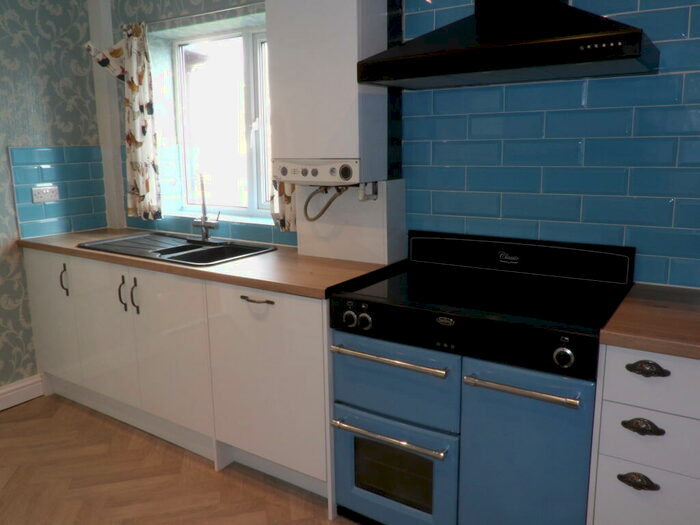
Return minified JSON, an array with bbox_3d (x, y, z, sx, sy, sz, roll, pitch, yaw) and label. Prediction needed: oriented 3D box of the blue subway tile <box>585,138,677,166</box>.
[{"bbox_3d":[0.962,-0.377,1.940,0.300,0.100,0.010,6,13,34],"label":"blue subway tile"}]

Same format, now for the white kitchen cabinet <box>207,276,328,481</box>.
[{"bbox_3d":[-0.176,0.399,2.441,0.595,0.713,0.580,6,13,34],"label":"white kitchen cabinet"}]

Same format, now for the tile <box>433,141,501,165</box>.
[{"bbox_3d":[0.470,-0.436,2.268,0.300,0.100,0.010,6,13,34],"label":"tile"}]

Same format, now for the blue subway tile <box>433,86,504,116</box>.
[{"bbox_3d":[0.466,-0.635,2.229,0.300,0.100,0.010,6,13,34],"label":"blue subway tile"}]

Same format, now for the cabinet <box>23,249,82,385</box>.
[{"bbox_3d":[-1.465,0.250,3.330,0.463,0.724,0.571,7,14,32],"label":"cabinet"}]

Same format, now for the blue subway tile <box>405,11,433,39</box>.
[{"bbox_3d":[0.286,-0.975,2.343,0.135,0.100,0.010,6,13,32],"label":"blue subway tile"}]

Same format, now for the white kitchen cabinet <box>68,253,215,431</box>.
[{"bbox_3d":[-0.851,0.321,2.894,1.002,0.713,0.580,6,13,34],"label":"white kitchen cabinet"}]

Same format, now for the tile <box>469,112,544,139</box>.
[{"bbox_3d":[0.611,-0.533,2.227,0.300,0.100,0.010,6,13,32],"label":"tile"}]

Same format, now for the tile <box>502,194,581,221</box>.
[{"bbox_3d":[0.728,-0.210,2.167,0.296,0.099,0.010,7,14,32],"label":"tile"}]

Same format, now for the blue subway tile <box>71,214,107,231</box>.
[{"bbox_3d":[-1.611,-0.244,3.511,0.010,0.100,0.244,6,13,32],"label":"blue subway tile"}]

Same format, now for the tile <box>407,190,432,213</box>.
[{"bbox_3d":[0.297,-0.263,2.486,0.135,0.100,0.010,6,13,32],"label":"tile"}]

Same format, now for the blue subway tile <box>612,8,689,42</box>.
[{"bbox_3d":[0.951,-0.770,1.867,0.300,0.100,0.010,6,13,34],"label":"blue subway tile"}]

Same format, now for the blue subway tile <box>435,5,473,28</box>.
[{"bbox_3d":[0.459,-0.930,2.173,0.300,0.100,0.010,6,13,34],"label":"blue subway tile"}]

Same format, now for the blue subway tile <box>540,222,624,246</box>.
[{"bbox_3d":[0.875,-0.099,2.149,0.300,0.100,0.010,6,13,32],"label":"blue subway tile"}]

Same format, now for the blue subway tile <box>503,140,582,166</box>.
[{"bbox_3d":[0.717,-0.407,2.103,0.300,0.100,0.010,6,13,34],"label":"blue subway tile"}]

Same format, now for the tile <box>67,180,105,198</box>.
[{"bbox_3d":[-1.614,-0.448,3.471,0.010,0.100,0.244,6,13,32],"label":"tile"}]

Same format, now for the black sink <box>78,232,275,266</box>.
[{"bbox_3d":[-0.893,0.005,2.887,1.000,0.180,0.500,6,13,32],"label":"black sink"}]

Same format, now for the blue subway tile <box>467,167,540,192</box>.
[{"bbox_3d":[0.602,-0.325,2.226,0.296,0.099,0.010,7,14,32],"label":"blue subway tile"}]

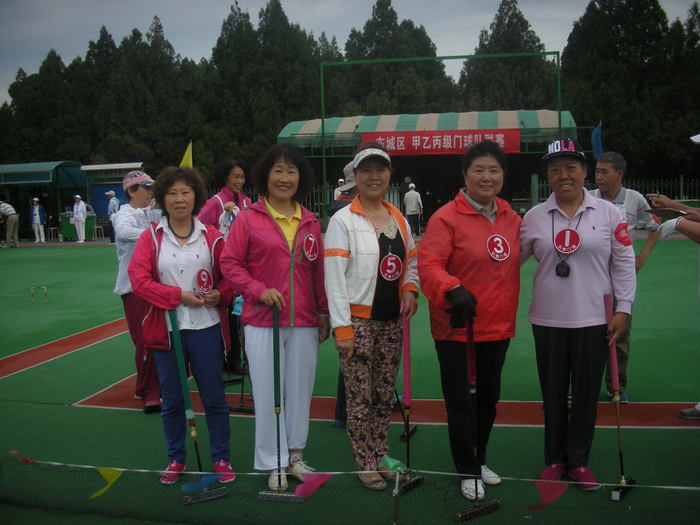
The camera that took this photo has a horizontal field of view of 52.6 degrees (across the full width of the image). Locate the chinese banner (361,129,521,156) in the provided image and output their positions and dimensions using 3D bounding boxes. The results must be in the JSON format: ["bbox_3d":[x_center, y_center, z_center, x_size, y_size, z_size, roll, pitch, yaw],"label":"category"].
[{"bbox_3d":[3.086,-4.059,24.000,5.450,0.820,0.100,0,6,12],"label":"chinese banner"}]

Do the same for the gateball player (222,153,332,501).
[{"bbox_3d":[-0.371,0.254,3.423,0.500,1.624,0.340,-3,6,-19],"label":"gateball player"}]

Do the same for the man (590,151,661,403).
[{"bbox_3d":[1.725,0.096,4.650,0.560,1.650,0.360,0,6,15],"label":"man"}]

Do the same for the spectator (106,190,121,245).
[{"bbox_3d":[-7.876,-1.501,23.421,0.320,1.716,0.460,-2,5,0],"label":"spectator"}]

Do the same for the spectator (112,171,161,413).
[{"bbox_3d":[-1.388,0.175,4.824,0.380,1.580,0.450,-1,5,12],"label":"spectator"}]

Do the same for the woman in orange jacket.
[{"bbox_3d":[0.556,0.261,3.294,0.500,1.640,0.420,-2,5,-3],"label":"woman in orange jacket"}]

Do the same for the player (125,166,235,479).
[{"bbox_3d":[-0.810,0.304,3.497,0.500,1.536,0.340,-2,5,-7],"label":"player"}]

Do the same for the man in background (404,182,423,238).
[{"bbox_3d":[2.028,-1.670,22.786,0.550,1.720,0.380,-1,5,7],"label":"man in background"}]

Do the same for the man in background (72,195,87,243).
[{"bbox_3d":[-9.578,-1.539,24.923,0.500,1.680,0.360,1,6,24],"label":"man in background"}]

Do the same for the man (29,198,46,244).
[{"bbox_3d":[-11.598,-1.582,26.224,0.520,1.648,0.320,-2,5,-9],"label":"man"}]

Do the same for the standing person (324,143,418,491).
[{"bbox_3d":[0.103,0.257,3.407,0.470,1.640,0.360,-3,6,-17],"label":"standing person"}]

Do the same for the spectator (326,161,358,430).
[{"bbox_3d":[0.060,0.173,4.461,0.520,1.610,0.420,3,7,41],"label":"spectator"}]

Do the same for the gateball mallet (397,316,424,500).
[{"bbox_3d":[0.269,0.655,3.317,0.060,0.810,0.220,3,7,39],"label":"gateball mallet"}]

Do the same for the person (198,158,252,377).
[{"bbox_3d":[-0.960,0.035,5.474,0.360,1.648,0.470,3,7,41],"label":"person"}]

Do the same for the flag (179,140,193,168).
[{"bbox_3d":[-5.561,-3.560,24.000,0.500,1.150,0.120,-1,5,6],"label":"flag"}]

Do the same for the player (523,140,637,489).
[{"bbox_3d":[1.055,0.236,3.297,0.540,1.602,0.340,0,6,19],"label":"player"}]

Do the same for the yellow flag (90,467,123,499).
[{"bbox_3d":[-1.073,0.970,3.120,0.145,0.150,0.040,0,5,13],"label":"yellow flag"}]

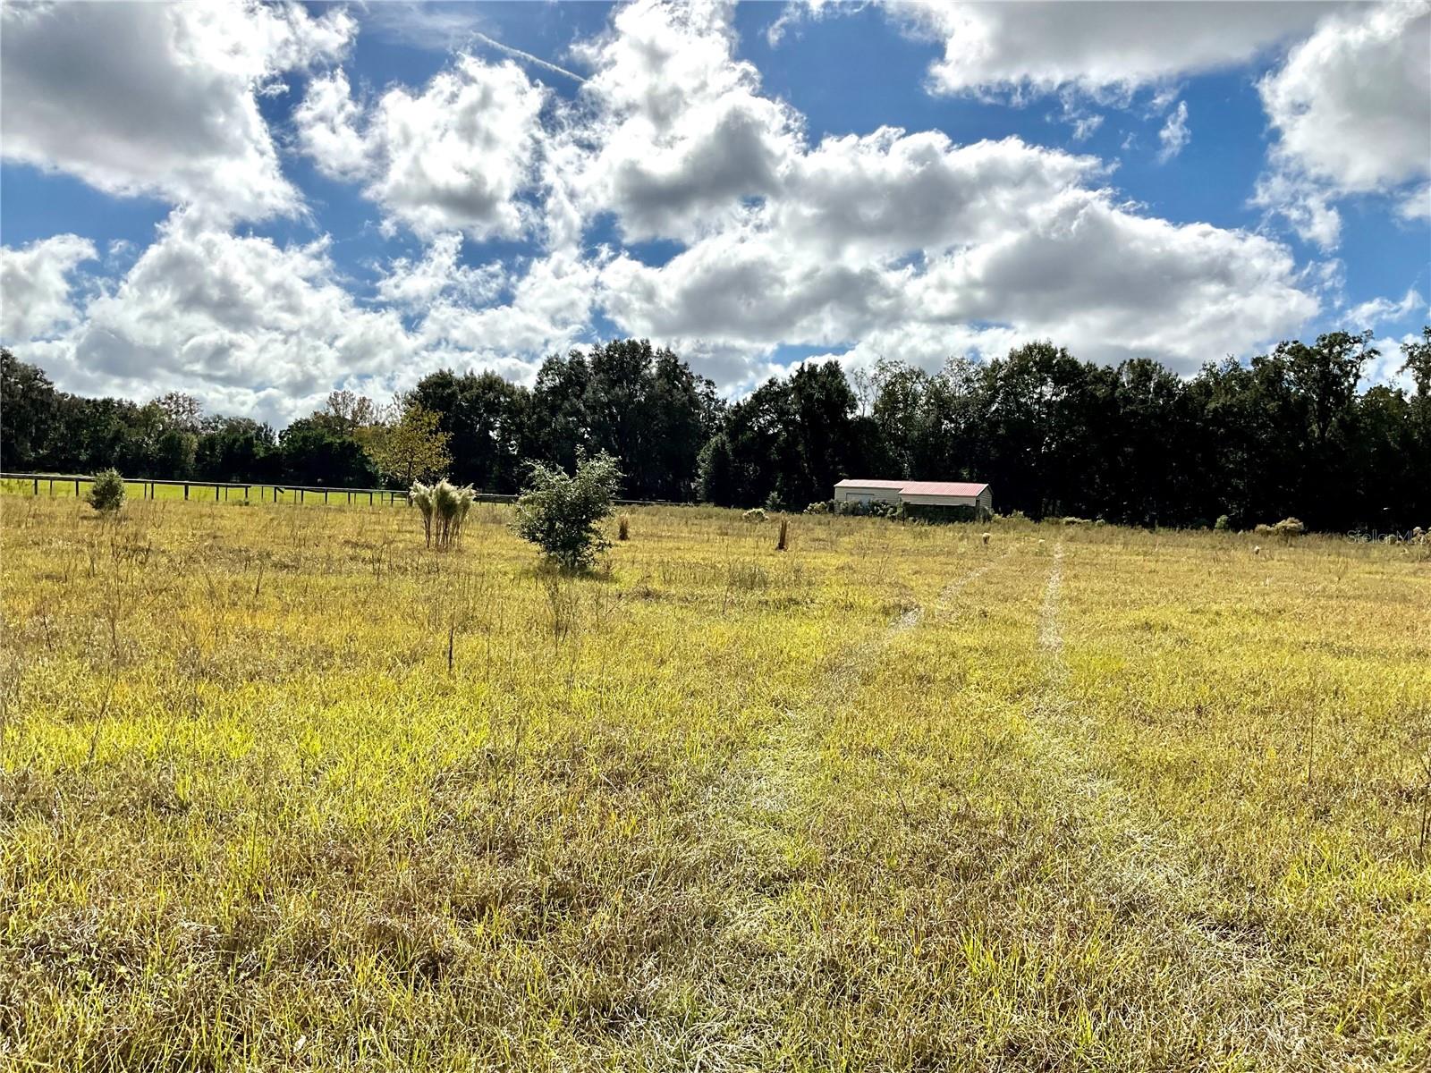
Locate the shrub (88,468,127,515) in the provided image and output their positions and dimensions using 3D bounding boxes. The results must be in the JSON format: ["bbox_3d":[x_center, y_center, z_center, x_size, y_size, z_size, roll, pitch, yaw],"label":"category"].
[{"bbox_3d":[-23.518,-1.749,46.314,1.468,1.814,1.468,2,2,0],"label":"shrub"}]

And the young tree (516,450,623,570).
[{"bbox_3d":[-2.745,-0.487,22.211,2.030,2.278,1.928,2,2,0],"label":"young tree"}]

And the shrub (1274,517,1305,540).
[{"bbox_3d":[28.547,-0.306,59.671,1.614,1.336,1.614,2,2,0],"label":"shrub"}]

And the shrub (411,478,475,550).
[{"bbox_3d":[-6.433,-0.514,28.273,1.503,1.687,1.383,2,2,0],"label":"shrub"}]

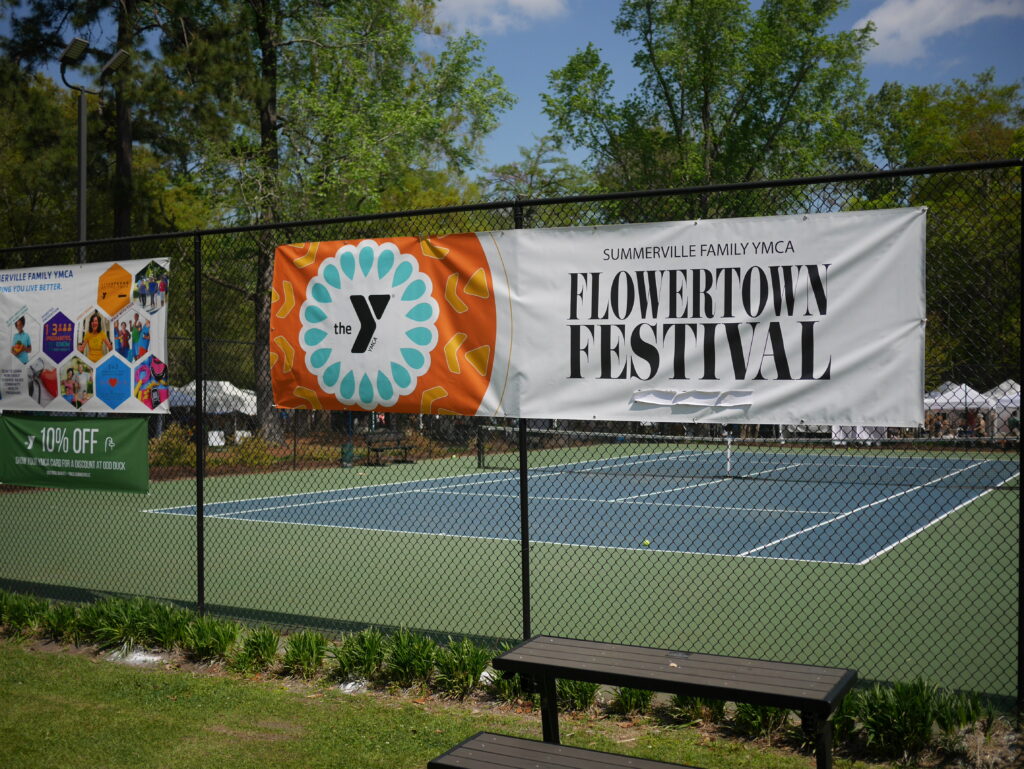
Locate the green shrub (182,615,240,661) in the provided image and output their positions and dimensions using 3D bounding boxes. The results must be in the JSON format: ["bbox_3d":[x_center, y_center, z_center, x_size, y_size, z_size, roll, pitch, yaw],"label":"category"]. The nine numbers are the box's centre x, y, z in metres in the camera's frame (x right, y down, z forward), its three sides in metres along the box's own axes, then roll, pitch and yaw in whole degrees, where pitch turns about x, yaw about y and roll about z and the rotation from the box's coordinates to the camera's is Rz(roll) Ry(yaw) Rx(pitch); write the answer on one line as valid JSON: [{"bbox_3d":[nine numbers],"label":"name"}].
[{"bbox_3d":[-2.068,1.724,8.152,0.380,0.300,0.360,0,0,0],"label":"green shrub"}]

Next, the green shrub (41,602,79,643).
[{"bbox_3d":[-3.492,1.843,9.288,0.300,0.290,0.300,0,0,29],"label":"green shrub"}]

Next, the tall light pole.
[{"bbox_3d":[-8.129,-2.307,23.159,0.750,8.600,1.300,0,0,28],"label":"tall light pole"}]

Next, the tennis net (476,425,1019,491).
[{"bbox_3d":[4.801,1.582,26.338,12.800,1.070,0.120,0,0,29],"label":"tennis net"}]

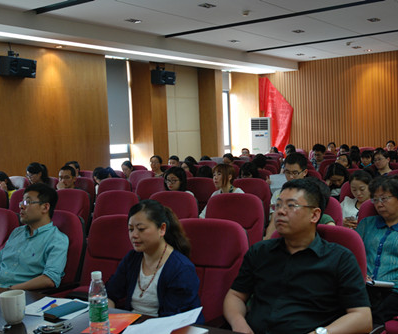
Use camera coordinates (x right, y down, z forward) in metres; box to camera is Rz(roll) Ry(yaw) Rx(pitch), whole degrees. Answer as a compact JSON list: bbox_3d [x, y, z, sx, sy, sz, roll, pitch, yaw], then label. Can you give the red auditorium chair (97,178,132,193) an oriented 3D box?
[{"bbox_3d":[-1.063,0.663,6.457,0.560,1.040,0.620,-1,3,35],"label":"red auditorium chair"}]

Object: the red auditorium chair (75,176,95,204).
[{"bbox_3d":[-1.538,0.669,6.772,0.560,1.040,0.650,-1,3,35],"label":"red auditorium chair"}]

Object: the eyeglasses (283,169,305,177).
[{"bbox_3d":[0.786,0.045,4.900,0.142,0.045,0.145,-1,13,31],"label":"eyeglasses"}]

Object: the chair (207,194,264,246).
[{"bbox_3d":[0.145,0.696,4.063,0.570,0.995,0.660,0,3,35],"label":"chair"}]

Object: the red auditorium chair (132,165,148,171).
[{"bbox_3d":[-1.198,0.493,9.519,0.570,0.995,0.660,0,3,35],"label":"red auditorium chair"}]

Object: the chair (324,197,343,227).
[{"bbox_3d":[0.543,0.721,3.698,0.560,1.040,0.650,-1,3,35],"label":"chair"}]

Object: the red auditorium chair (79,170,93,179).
[{"bbox_3d":[-1.758,0.568,8.418,0.570,0.995,0.660,0,3,35],"label":"red auditorium chair"}]

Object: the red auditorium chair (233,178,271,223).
[{"bbox_3d":[0.319,0.647,5.467,0.560,1.040,0.650,-1,3,35],"label":"red auditorium chair"}]

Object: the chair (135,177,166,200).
[{"bbox_3d":[-0.564,0.629,6.091,0.570,0.995,0.660,0,3,35],"label":"chair"}]

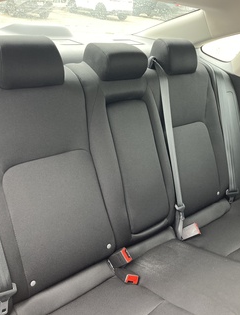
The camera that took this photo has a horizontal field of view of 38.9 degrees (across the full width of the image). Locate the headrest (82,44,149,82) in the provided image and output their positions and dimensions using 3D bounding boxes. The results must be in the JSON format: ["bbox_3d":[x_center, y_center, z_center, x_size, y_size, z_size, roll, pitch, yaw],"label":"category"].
[{"bbox_3d":[-0.017,-0.354,1.249,0.235,0.120,0.125,-16,24,-39],"label":"headrest"}]

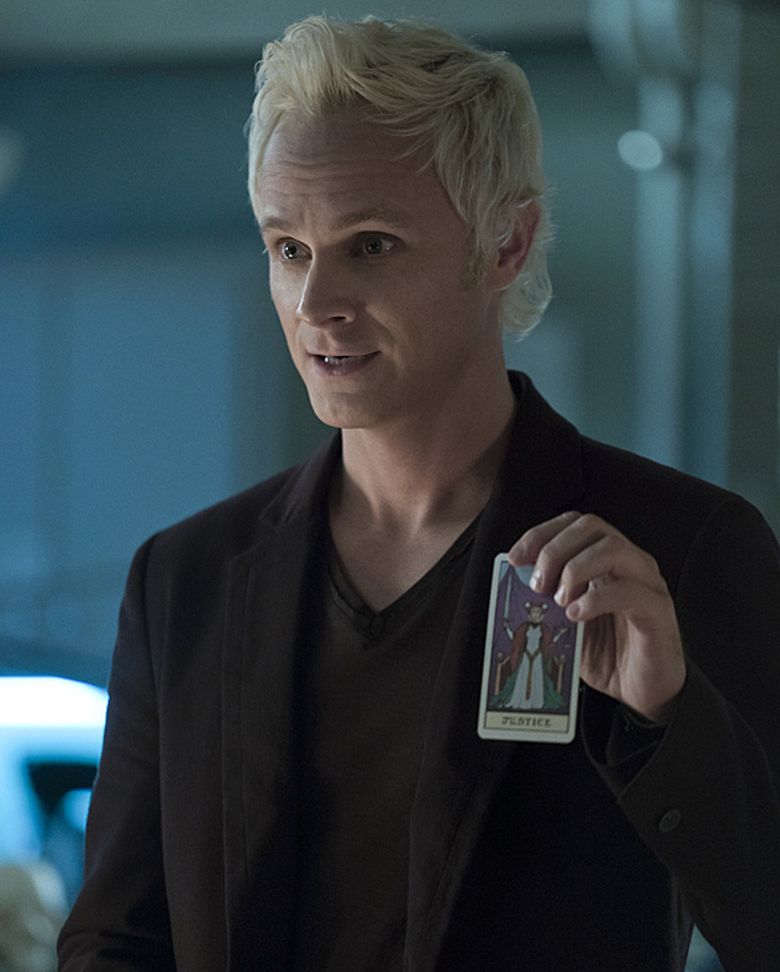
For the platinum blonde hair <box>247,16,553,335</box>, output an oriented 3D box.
[{"bbox_3d":[0.006,-0.204,4.280,0.185,0.213,0.220,0,5,35],"label":"platinum blonde hair"}]

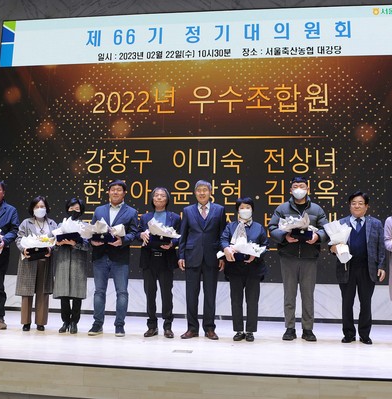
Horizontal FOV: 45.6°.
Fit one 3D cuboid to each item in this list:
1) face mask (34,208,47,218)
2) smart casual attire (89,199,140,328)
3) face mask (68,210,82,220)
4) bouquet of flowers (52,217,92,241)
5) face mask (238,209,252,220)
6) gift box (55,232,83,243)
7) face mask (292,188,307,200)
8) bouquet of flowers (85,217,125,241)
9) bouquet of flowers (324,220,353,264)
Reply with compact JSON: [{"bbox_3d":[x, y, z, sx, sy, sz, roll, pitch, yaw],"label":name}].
[{"bbox_3d":[-1.802,0.162,5.403,0.140,0.110,0.085,2,-8,-8],"label":"face mask"},{"bbox_3d":[-0.912,0.738,5.216,0.480,1.360,0.360,1,-8,0],"label":"smart casual attire"},{"bbox_3d":[-1.373,0.182,5.315,0.140,0.110,0.085,2,-8,-6],"label":"face mask"},{"bbox_3d":[-1.356,0.319,5.121,0.390,0.240,0.250,2,-8,-2],"label":"bouquet of flowers"},{"bbox_3d":[0.539,0.163,5.076,0.142,0.115,0.085,0,-8,6],"label":"face mask"},{"bbox_3d":[-1.389,0.417,5.121,0.250,0.100,0.170,2,-8,-2],"label":"gift box"},{"bbox_3d":[1.141,-0.055,5.139,0.150,0.125,0.090,0,-8,11],"label":"face mask"},{"bbox_3d":[-0.980,0.325,5.050,0.380,0.240,0.250,1,-8,0],"label":"bouquet of flowers"},{"bbox_3d":[1.487,0.459,4.865,0.260,0.450,0.200,-7,-2,11],"label":"bouquet of flowers"}]

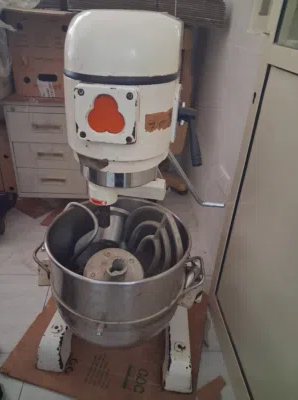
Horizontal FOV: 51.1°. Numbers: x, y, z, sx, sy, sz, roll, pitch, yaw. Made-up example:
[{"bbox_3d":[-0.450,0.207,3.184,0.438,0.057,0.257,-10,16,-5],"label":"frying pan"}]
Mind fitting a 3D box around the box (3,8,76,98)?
[{"bbox_3d":[-0.588,-0.888,1.909,0.375,0.440,0.400,1,30,-5],"label":"box"}]

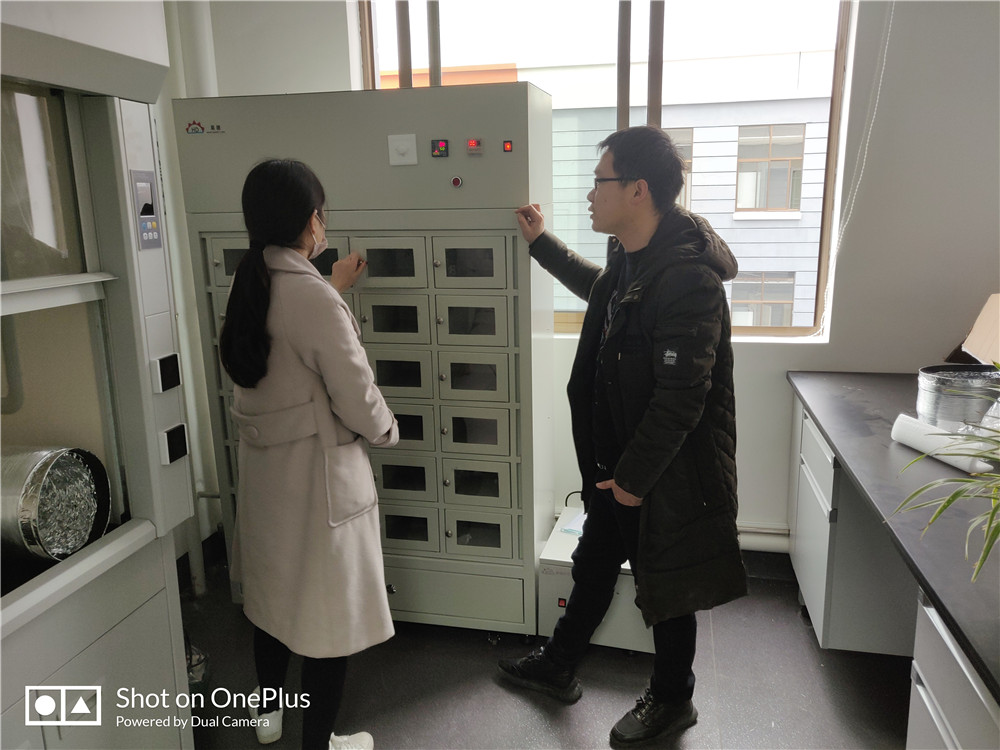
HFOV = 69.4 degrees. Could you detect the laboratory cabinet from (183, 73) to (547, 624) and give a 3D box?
[{"bbox_3d":[-0.413,-0.035,2.607,1.153,1.800,0.450,2,14,12],"label":"laboratory cabinet"}]

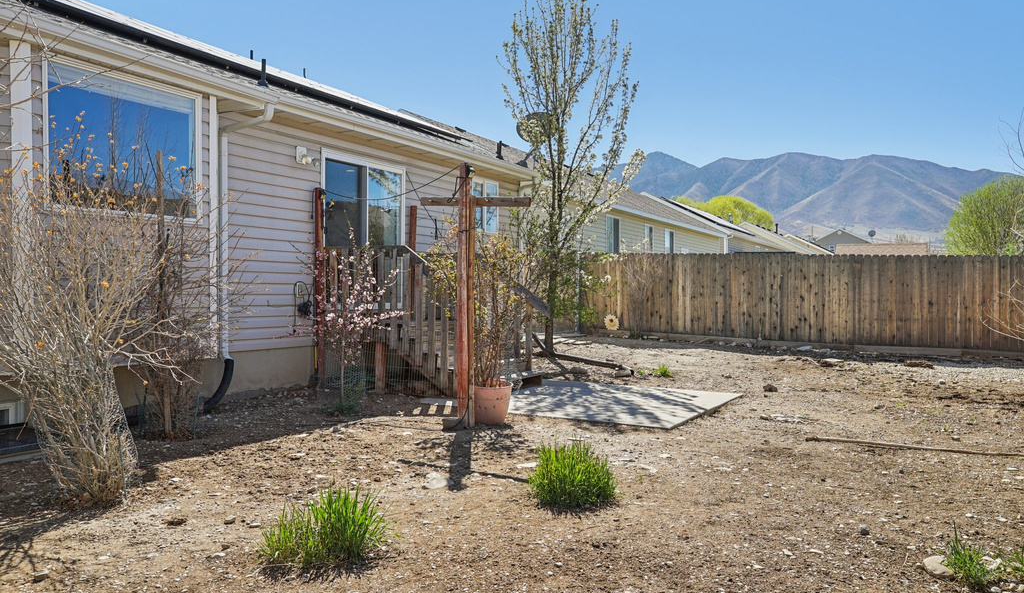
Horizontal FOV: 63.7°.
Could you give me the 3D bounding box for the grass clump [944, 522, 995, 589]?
[{"bbox_3d":[2.030,1.138,3.660,0.220,0.245,0.210,0,0,0],"label":"grass clump"}]

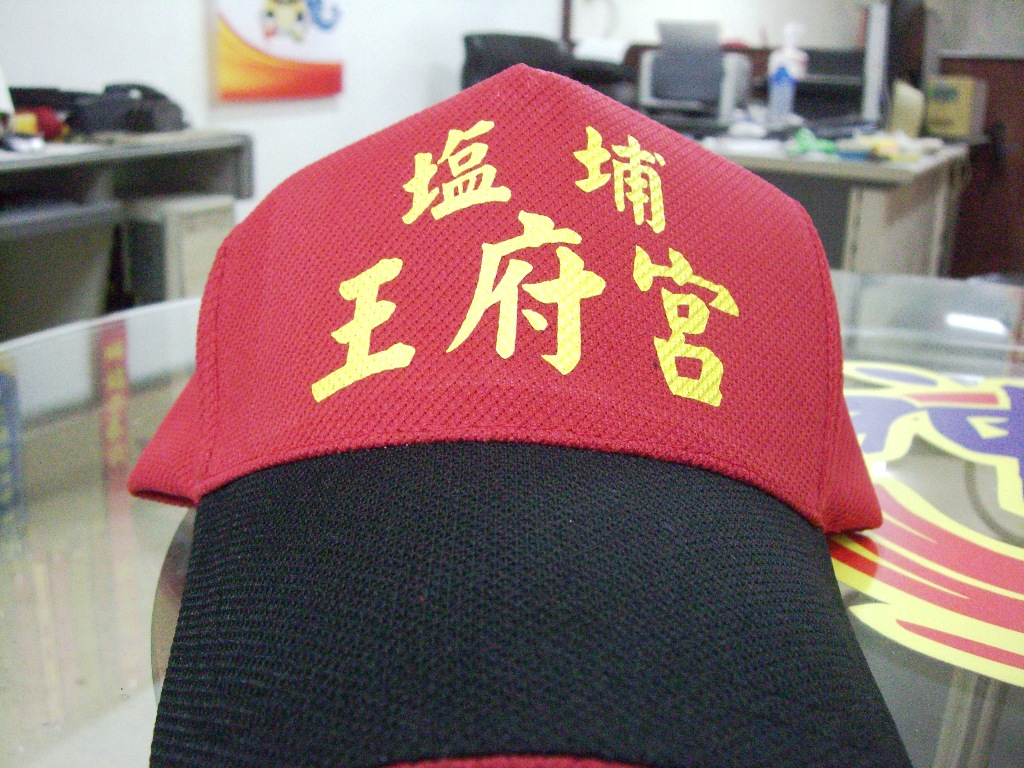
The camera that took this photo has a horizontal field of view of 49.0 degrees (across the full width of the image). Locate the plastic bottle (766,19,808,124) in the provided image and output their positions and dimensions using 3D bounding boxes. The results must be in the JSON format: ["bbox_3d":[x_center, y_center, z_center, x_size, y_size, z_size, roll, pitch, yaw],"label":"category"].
[{"bbox_3d":[0.816,-0.915,3.327,0.098,0.290,0.082,12,20,30],"label":"plastic bottle"}]

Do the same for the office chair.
[{"bbox_3d":[-0.008,-0.784,4.158,0.600,0.979,0.600,2,18,3],"label":"office chair"}]

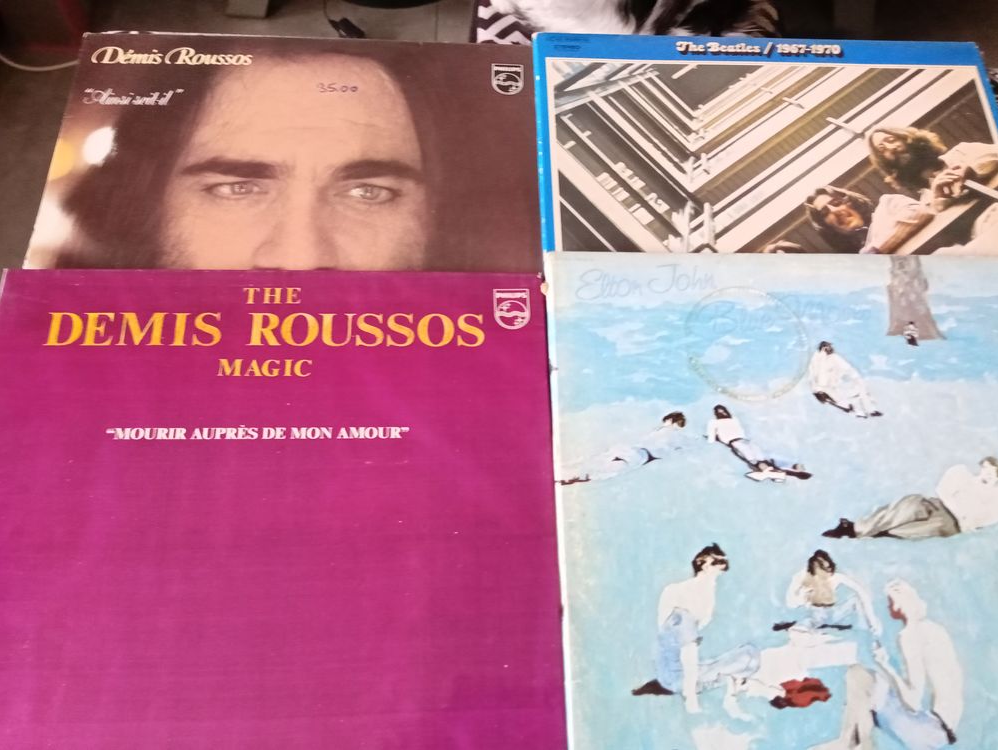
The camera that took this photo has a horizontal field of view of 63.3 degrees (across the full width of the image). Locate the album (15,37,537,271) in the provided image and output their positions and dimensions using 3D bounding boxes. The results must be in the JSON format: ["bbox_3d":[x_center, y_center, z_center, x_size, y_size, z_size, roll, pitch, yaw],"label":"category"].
[{"bbox_3d":[-0.124,-0.087,0.498,0.314,0.005,0.315,0,66,-3],"label":"album"}]

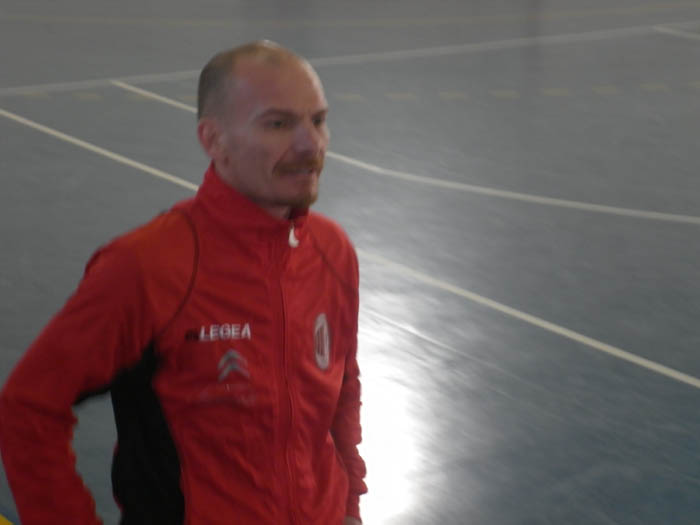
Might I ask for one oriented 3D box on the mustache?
[{"bbox_3d":[-0.066,-0.133,3.100,0.072,0.023,0.030,-10,17,-34],"label":"mustache"}]

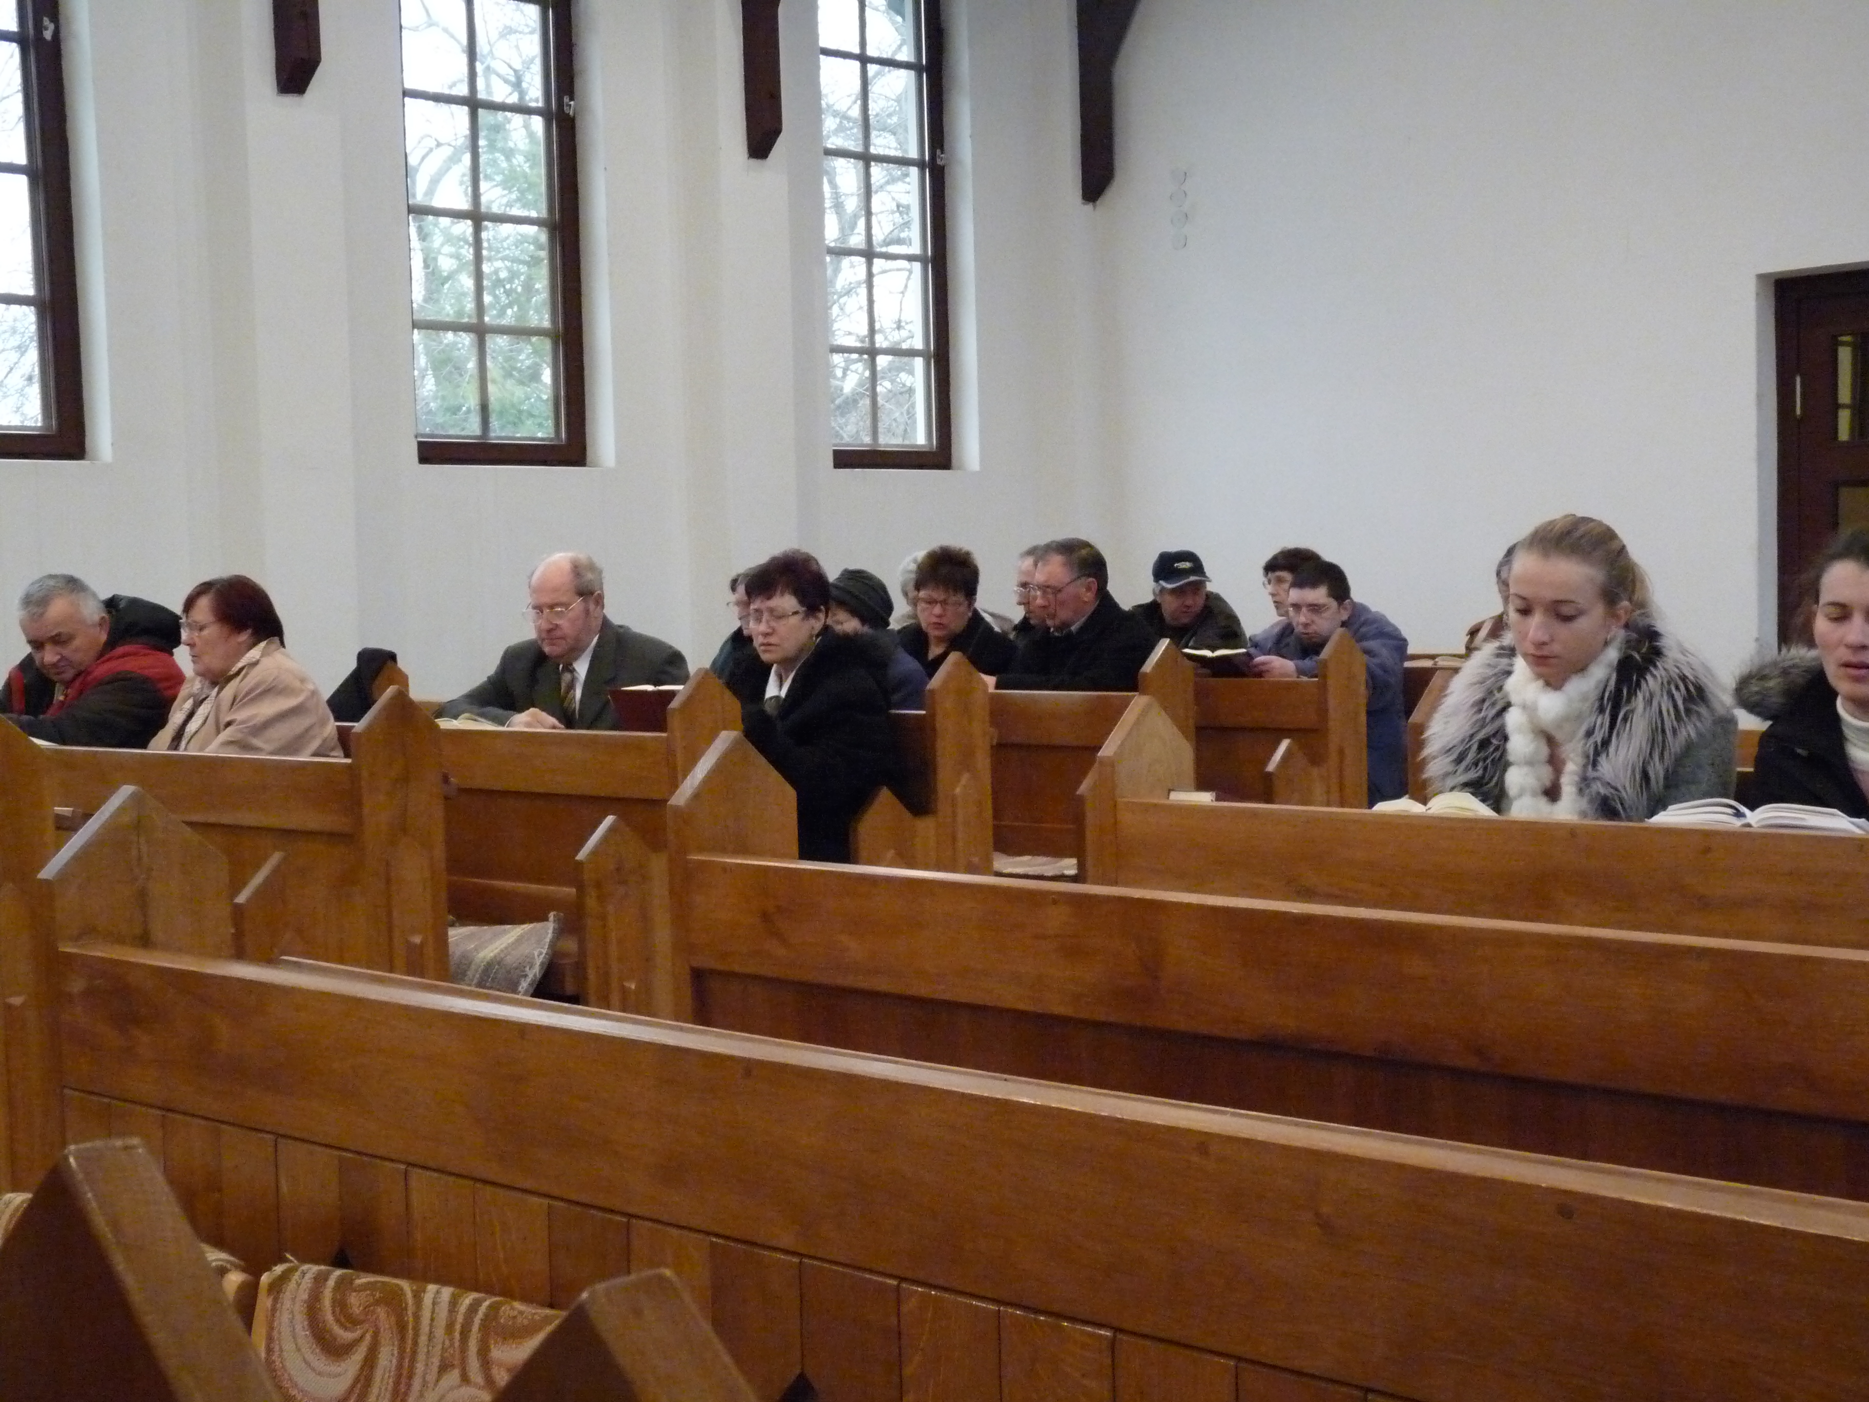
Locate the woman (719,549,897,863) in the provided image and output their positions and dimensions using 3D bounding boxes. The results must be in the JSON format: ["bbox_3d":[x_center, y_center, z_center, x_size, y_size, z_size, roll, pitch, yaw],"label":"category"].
[{"bbox_3d":[-0.358,0.308,5.879,0.520,1.290,0.720,1,4,43],"label":"woman"}]

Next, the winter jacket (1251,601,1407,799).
[{"bbox_3d":[1.125,0.031,7.445,0.530,0.630,0.530,1,4,43],"label":"winter jacket"}]

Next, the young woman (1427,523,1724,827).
[{"bbox_3d":[0.917,0.381,3.734,0.500,1.280,0.700,1,4,43],"label":"young woman"}]

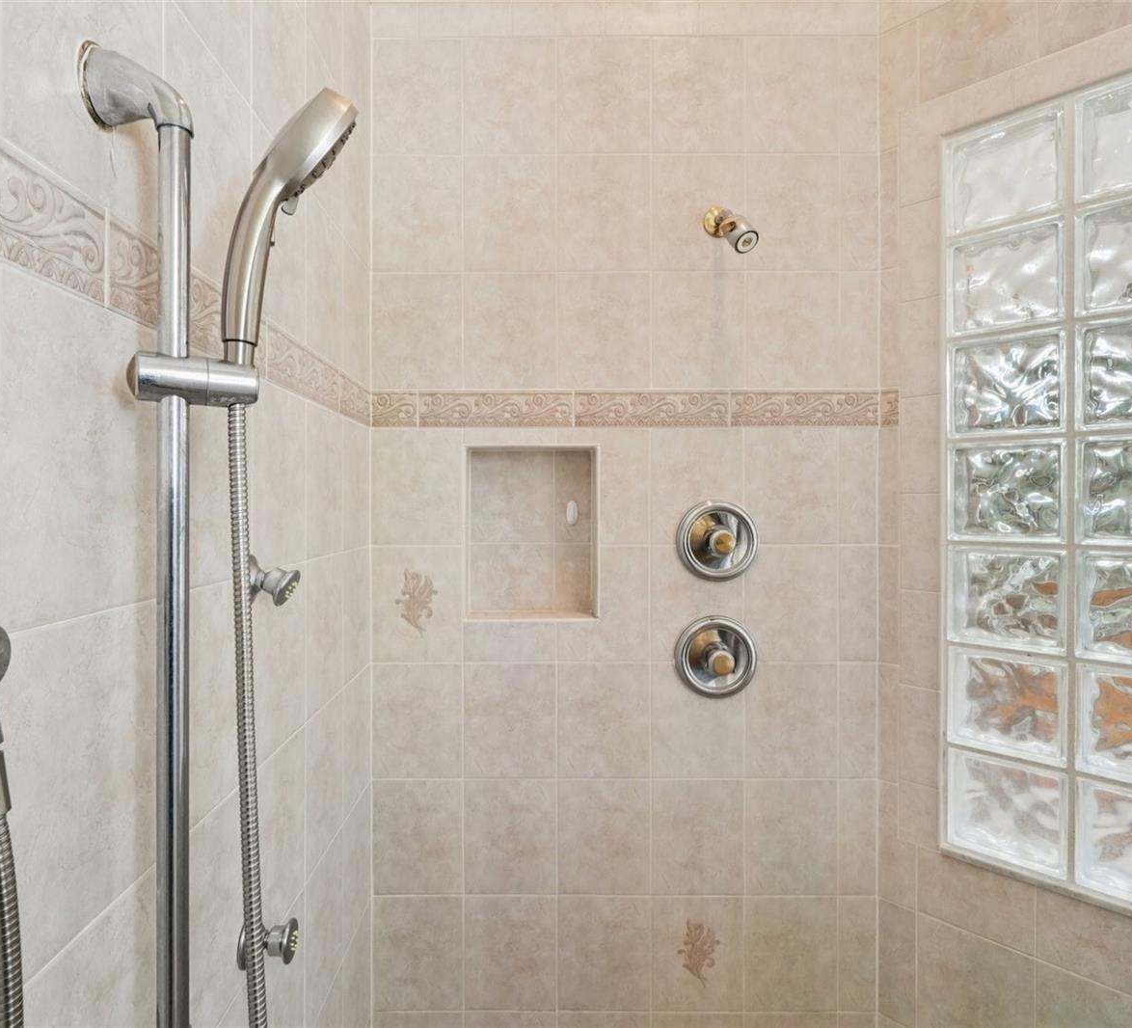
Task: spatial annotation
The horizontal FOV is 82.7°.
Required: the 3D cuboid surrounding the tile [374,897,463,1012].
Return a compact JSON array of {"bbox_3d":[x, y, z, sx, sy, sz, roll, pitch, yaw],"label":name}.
[{"bbox_3d":[-0.318,0.947,1.387,0.193,0.248,0.010,0,0,0],"label":"tile"}]

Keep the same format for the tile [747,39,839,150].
[{"bbox_3d":[0.486,-0.898,1.387,0.200,0.251,0.010,0,0,0],"label":"tile"}]

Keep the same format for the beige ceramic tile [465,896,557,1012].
[{"bbox_3d":[-0.119,0.956,1.400,0.200,0.250,0.010,0,0,0],"label":"beige ceramic tile"}]

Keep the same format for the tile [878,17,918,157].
[{"bbox_3d":[0.705,-0.897,1.355,0.071,0.249,0.010,1,1,42],"label":"tile"}]

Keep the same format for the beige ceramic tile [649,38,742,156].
[{"bbox_3d":[0.286,-0.901,1.389,0.200,0.250,0.010,0,0,0],"label":"beige ceramic tile"}]

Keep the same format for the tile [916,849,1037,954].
[{"bbox_3d":[0.805,0.761,1.270,0.200,0.133,0.010,0,0,45],"label":"tile"}]

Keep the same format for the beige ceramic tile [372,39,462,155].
[{"bbox_3d":[-0.321,-0.901,1.392,0.196,0.250,0.010,0,0,0],"label":"beige ceramic tile"}]

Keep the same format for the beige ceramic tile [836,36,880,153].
[{"bbox_3d":[0.633,-0.901,1.388,0.082,0.250,0.010,0,0,0],"label":"beige ceramic tile"}]

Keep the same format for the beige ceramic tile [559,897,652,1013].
[{"bbox_3d":[0.082,0.962,1.409,0.203,0.254,0.010,0,1,0],"label":"beige ceramic tile"}]

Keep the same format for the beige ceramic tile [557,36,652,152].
[{"bbox_3d":[0.083,-0.899,1.388,0.200,0.250,0.009,0,0,0],"label":"beige ceramic tile"}]

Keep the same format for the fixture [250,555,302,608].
[{"bbox_3d":[-0.365,0.083,0.805,0.063,0.064,0.060,0,0,-2],"label":"fixture"}]

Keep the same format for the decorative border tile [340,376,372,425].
[{"bbox_3d":[-0.425,-0.227,1.293,0.009,0.079,0.215,0,0,-2],"label":"decorative border tile"}]

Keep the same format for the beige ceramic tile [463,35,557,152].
[{"bbox_3d":[-0.120,-0.898,1.384,0.201,0.248,0.010,0,1,0],"label":"beige ceramic tile"}]

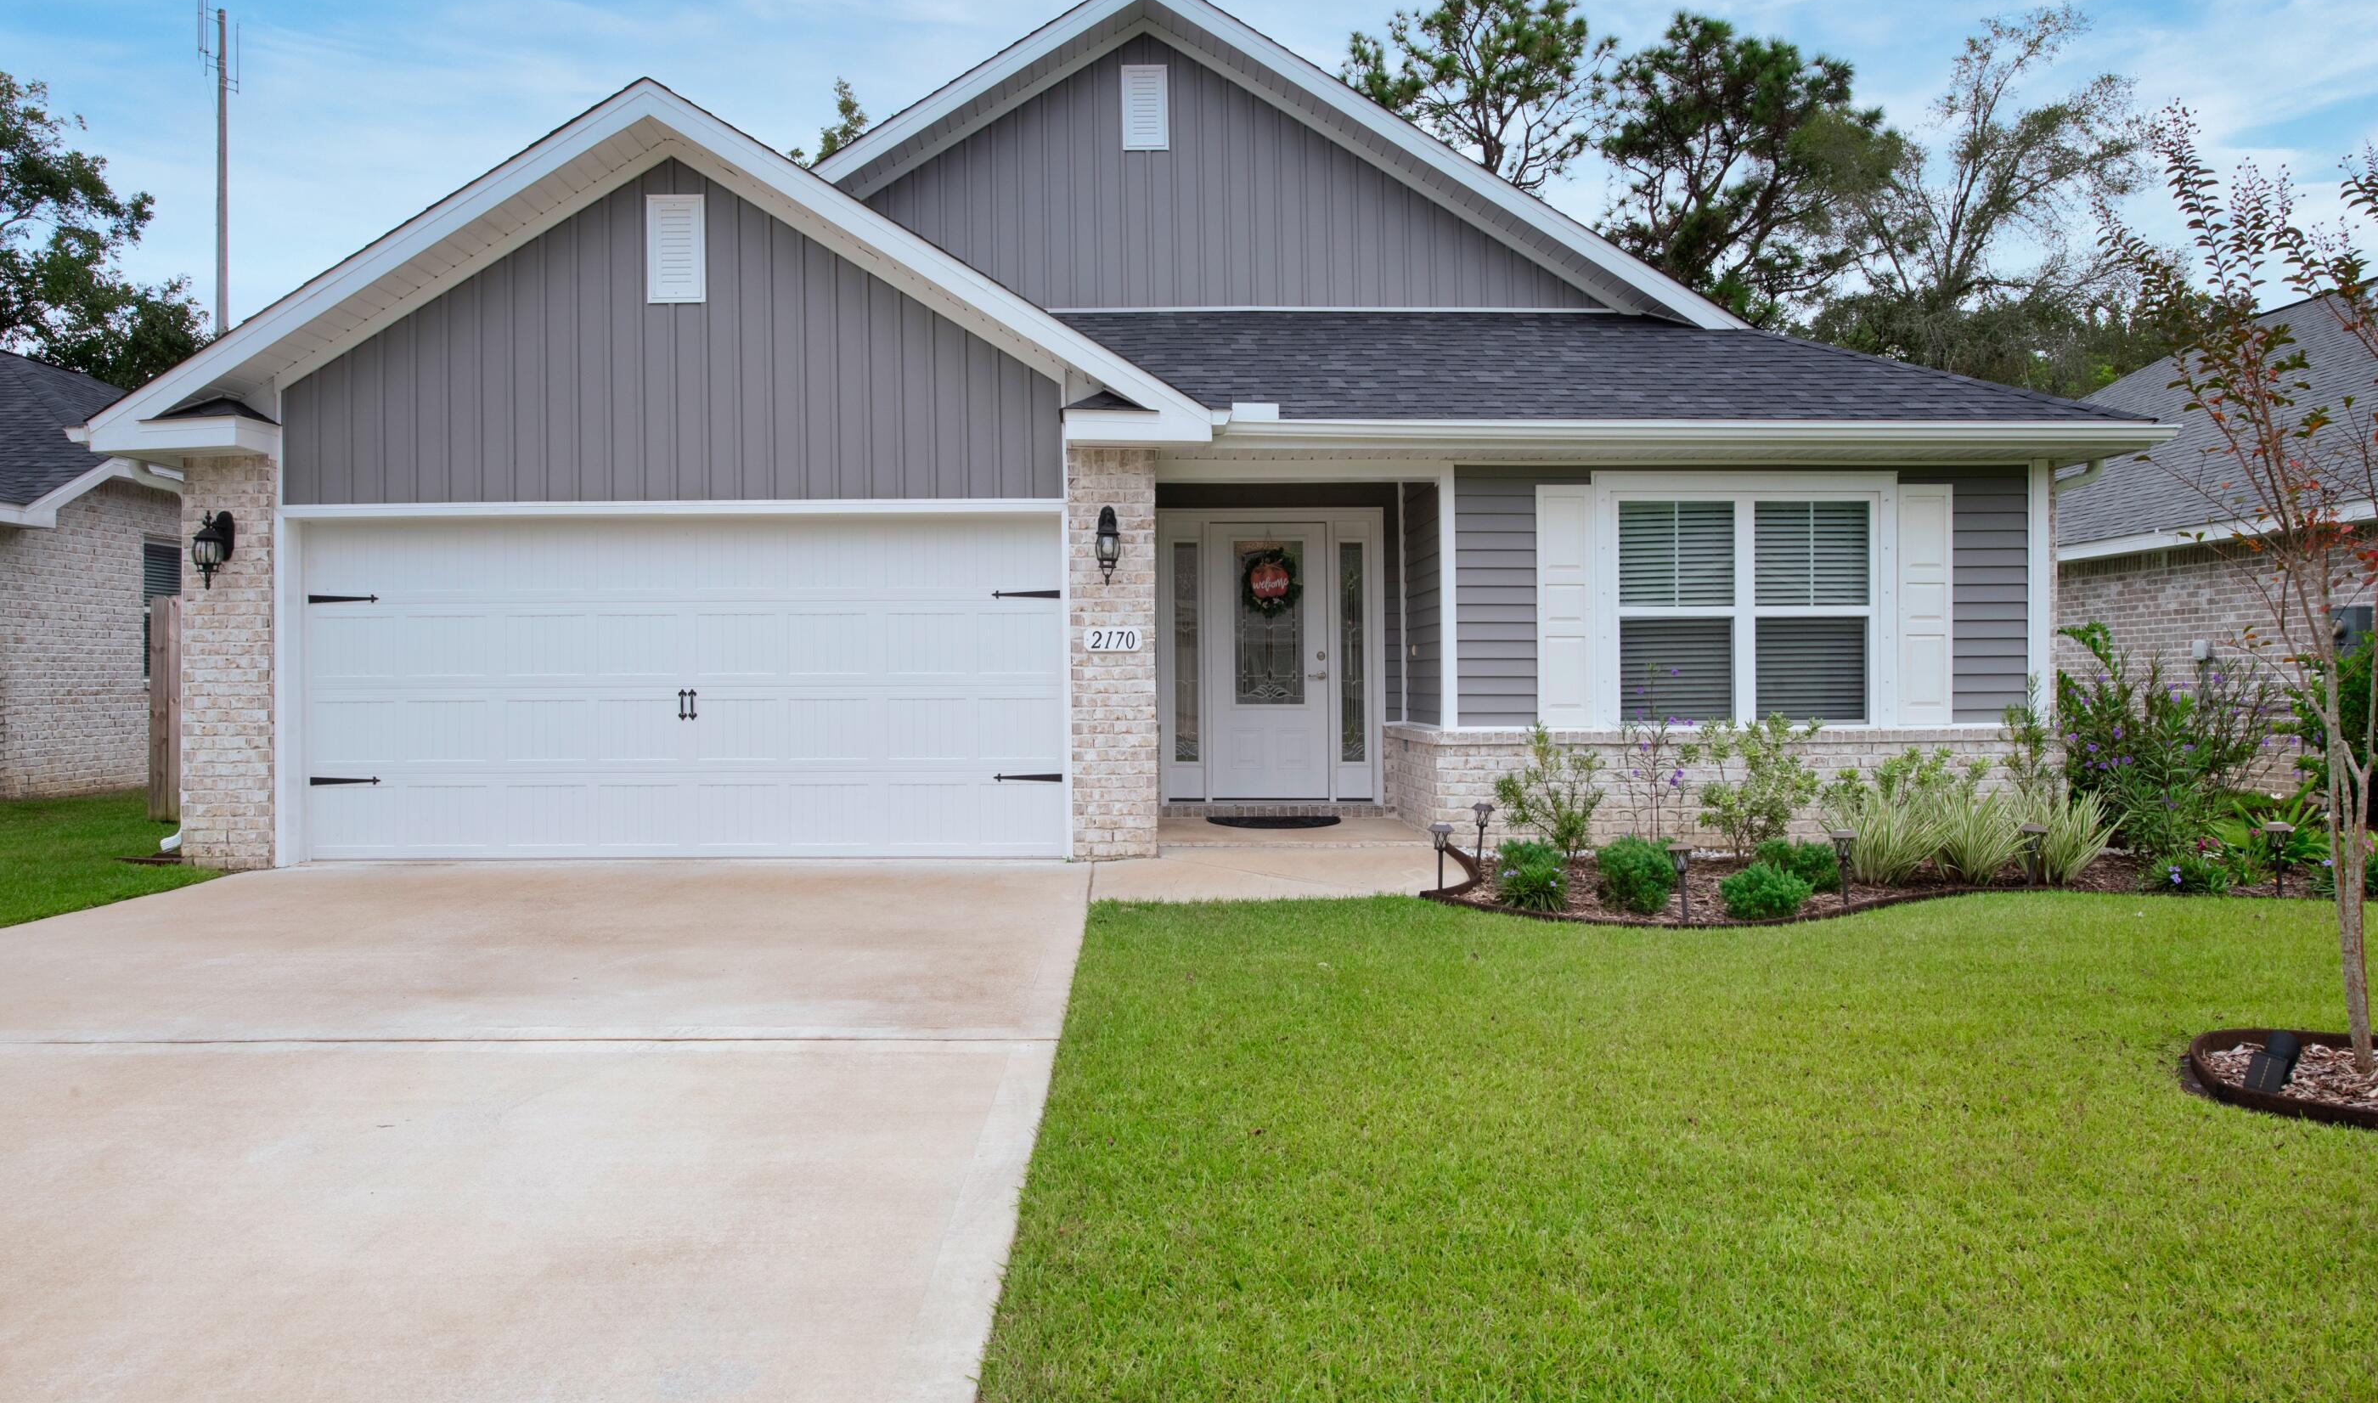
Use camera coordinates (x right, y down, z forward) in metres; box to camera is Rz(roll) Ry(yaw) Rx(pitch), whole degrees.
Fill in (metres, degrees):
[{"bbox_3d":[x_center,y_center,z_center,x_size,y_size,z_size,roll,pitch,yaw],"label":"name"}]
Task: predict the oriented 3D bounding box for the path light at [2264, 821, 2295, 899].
[{"bbox_3d":[5.743,0.832,8.000,0.130,0.410,0.130,0,0,0],"label":"path light"}]

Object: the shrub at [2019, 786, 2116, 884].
[{"bbox_3d":[4.750,0.724,8.220,0.540,0.530,0.500,-1,1,-3],"label":"shrub"}]

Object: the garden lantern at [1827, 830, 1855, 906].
[{"bbox_3d":[3.327,0.844,7.750,0.130,0.400,0.130,0,0,0],"label":"garden lantern"}]

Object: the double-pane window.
[{"bbox_3d":[3.664,-0.607,10.020,1.700,1.530,0.100,0,0,0],"label":"double-pane window"}]

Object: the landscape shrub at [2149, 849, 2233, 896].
[{"bbox_3d":[5.174,0.879,7.850,0.430,0.210,0.400,-1,1,-3],"label":"landscape shrub"}]

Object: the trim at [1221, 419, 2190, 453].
[{"bbox_3d":[3.183,-1.671,9.550,6.050,0.200,0.150,0,0,0],"label":"trim"}]

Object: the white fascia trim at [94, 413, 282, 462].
[{"bbox_3d":[-6.111,-1.618,9.280,0.870,0.200,0.450,-1,1,-3],"label":"white fascia trim"}]

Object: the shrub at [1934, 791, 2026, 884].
[{"bbox_3d":[4.407,0.755,8.450,0.510,0.520,0.500,0,0,0],"label":"shrub"}]

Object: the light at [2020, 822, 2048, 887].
[{"bbox_3d":[4.463,0.809,8.020,0.125,0.345,0.125,-1,1,-3],"label":"light"}]

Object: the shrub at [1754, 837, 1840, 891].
[{"bbox_3d":[3.264,0.862,8.150,0.470,0.280,0.430,-1,1,-3],"label":"shrub"}]

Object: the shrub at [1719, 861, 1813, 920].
[{"bbox_3d":[2.929,0.951,7.700,0.460,0.280,0.430,0,0,0],"label":"shrub"}]

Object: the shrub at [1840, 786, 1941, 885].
[{"bbox_3d":[3.901,0.749,8.450,0.530,0.530,0.520,0,0,0],"label":"shrub"}]

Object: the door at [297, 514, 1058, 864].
[{"bbox_3d":[-3.232,-0.087,9.770,4.840,2.140,0.060,-1,1,-3],"label":"door"}]

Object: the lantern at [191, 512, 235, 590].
[{"bbox_3d":[-6.005,-0.926,9.340,0.160,0.485,0.270,0,0,0],"label":"lantern"}]

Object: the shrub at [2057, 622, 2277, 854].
[{"bbox_3d":[6.374,0.230,9.900,1.300,1.480,1.150,0,0,0],"label":"shrub"}]

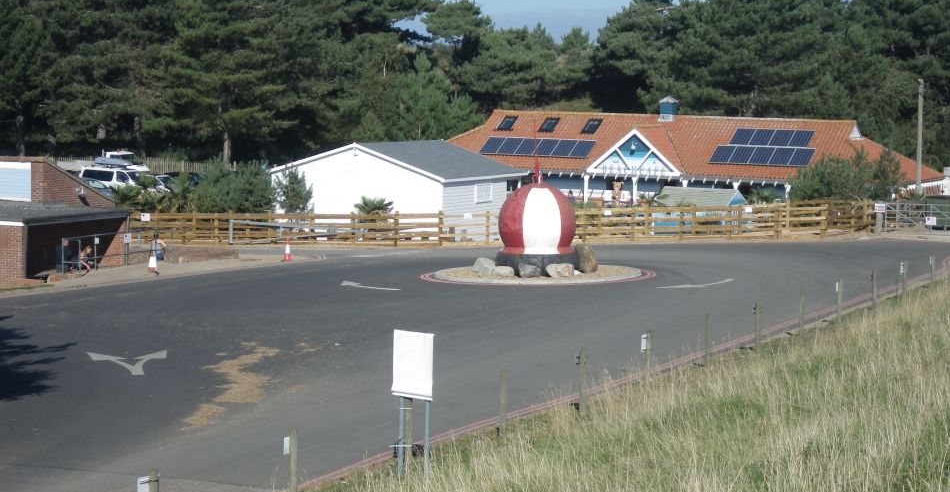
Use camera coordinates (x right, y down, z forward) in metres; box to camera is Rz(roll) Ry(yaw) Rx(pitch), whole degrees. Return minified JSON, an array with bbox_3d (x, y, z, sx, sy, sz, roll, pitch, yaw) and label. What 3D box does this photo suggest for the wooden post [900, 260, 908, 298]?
[{"bbox_3d":[11.583,0.876,52.300,0.110,1.050,0.110,3,4,26],"label":"wooden post"}]

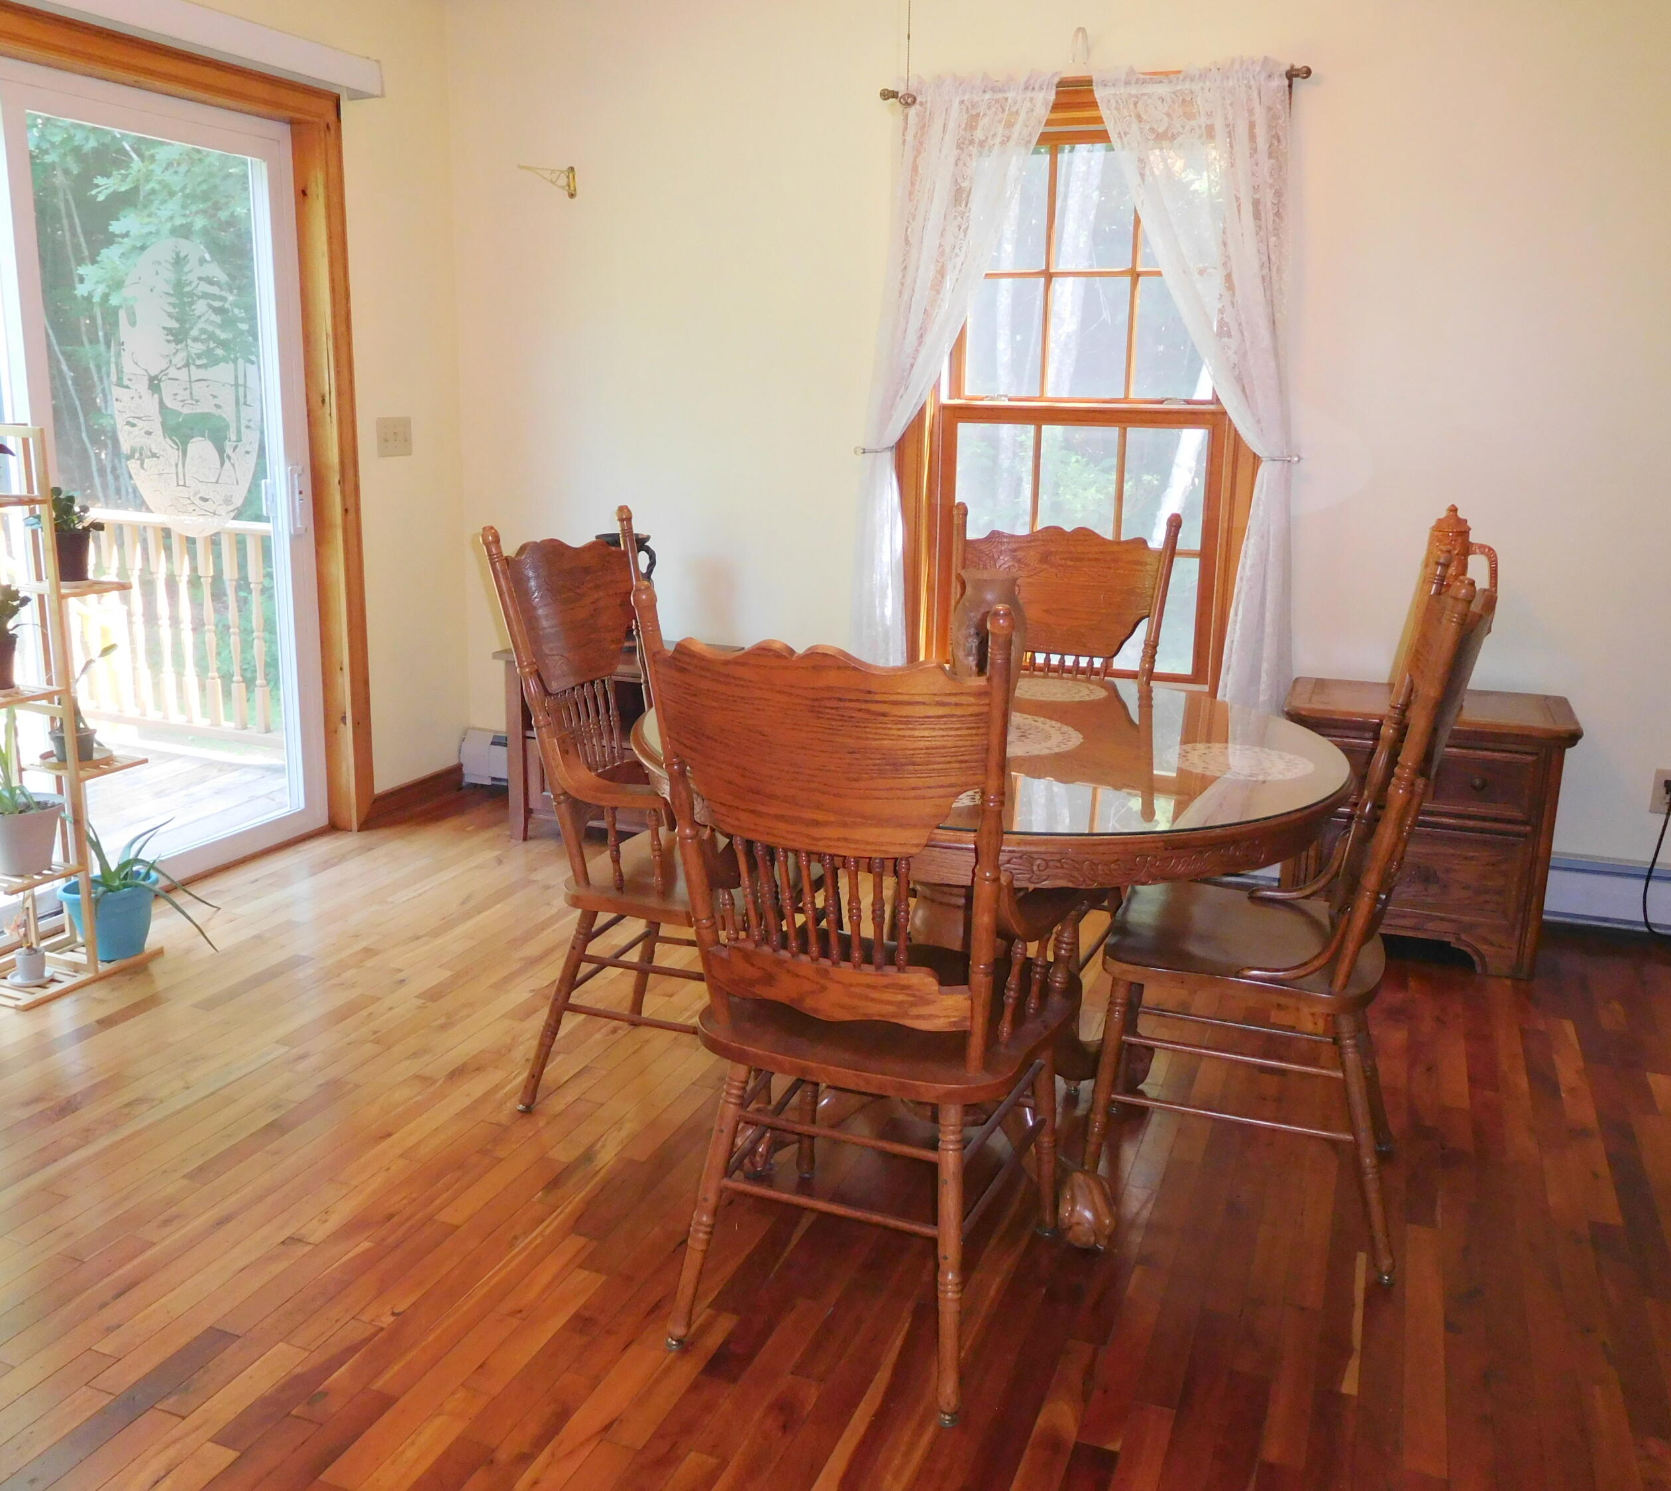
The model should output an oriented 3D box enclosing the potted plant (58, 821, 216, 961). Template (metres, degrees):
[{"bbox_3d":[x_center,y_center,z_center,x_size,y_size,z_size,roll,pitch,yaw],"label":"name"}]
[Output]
[{"bbox_3d":[-1.629,0.309,3.347,0.255,0.318,0.285,6,14,20],"label":"potted plant"}]

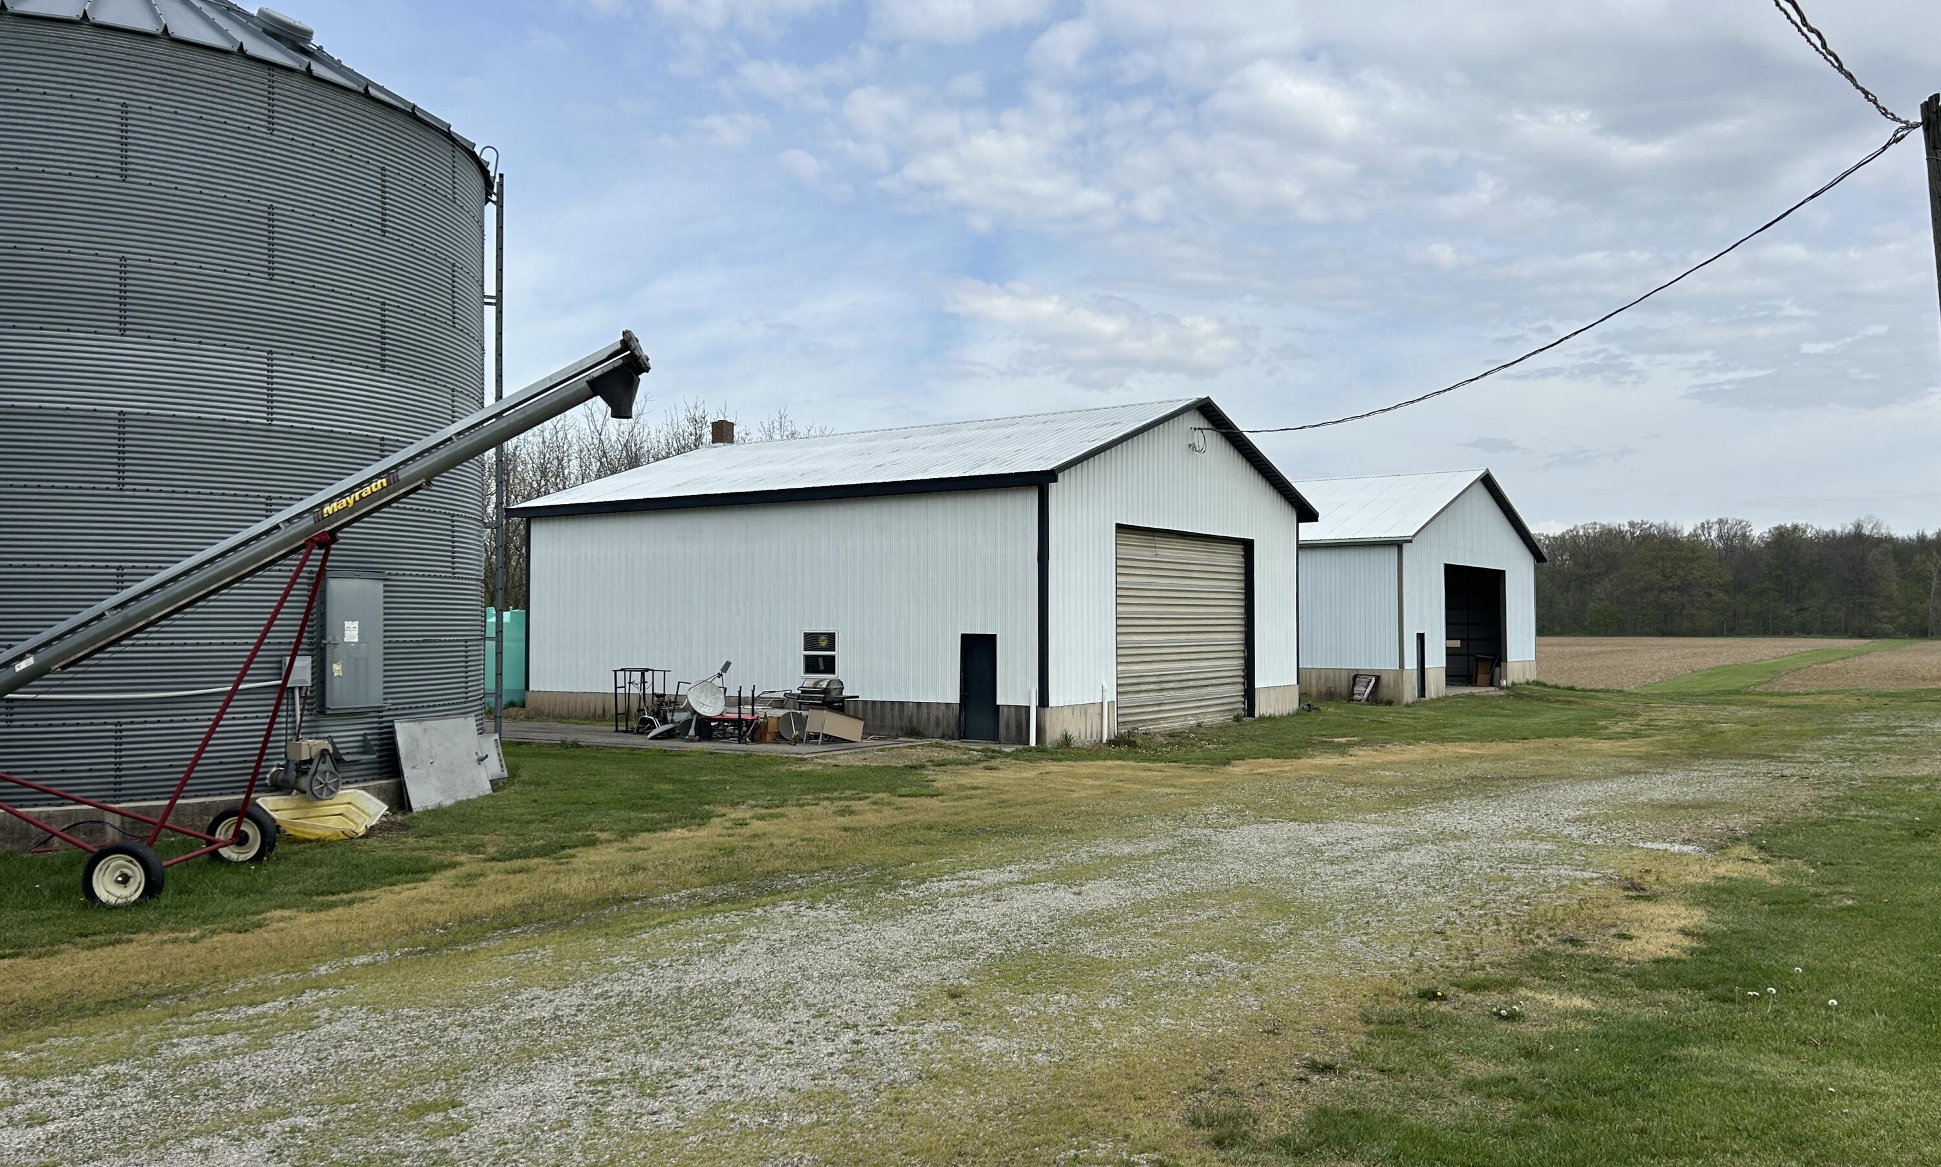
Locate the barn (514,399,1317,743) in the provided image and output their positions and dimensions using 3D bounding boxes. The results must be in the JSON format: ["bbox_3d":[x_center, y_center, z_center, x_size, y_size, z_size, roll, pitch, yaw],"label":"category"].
[{"bbox_3d":[-1.174,-0.334,35.972,15.491,7.174,12.773,-1,-2,35],"label":"barn"}]

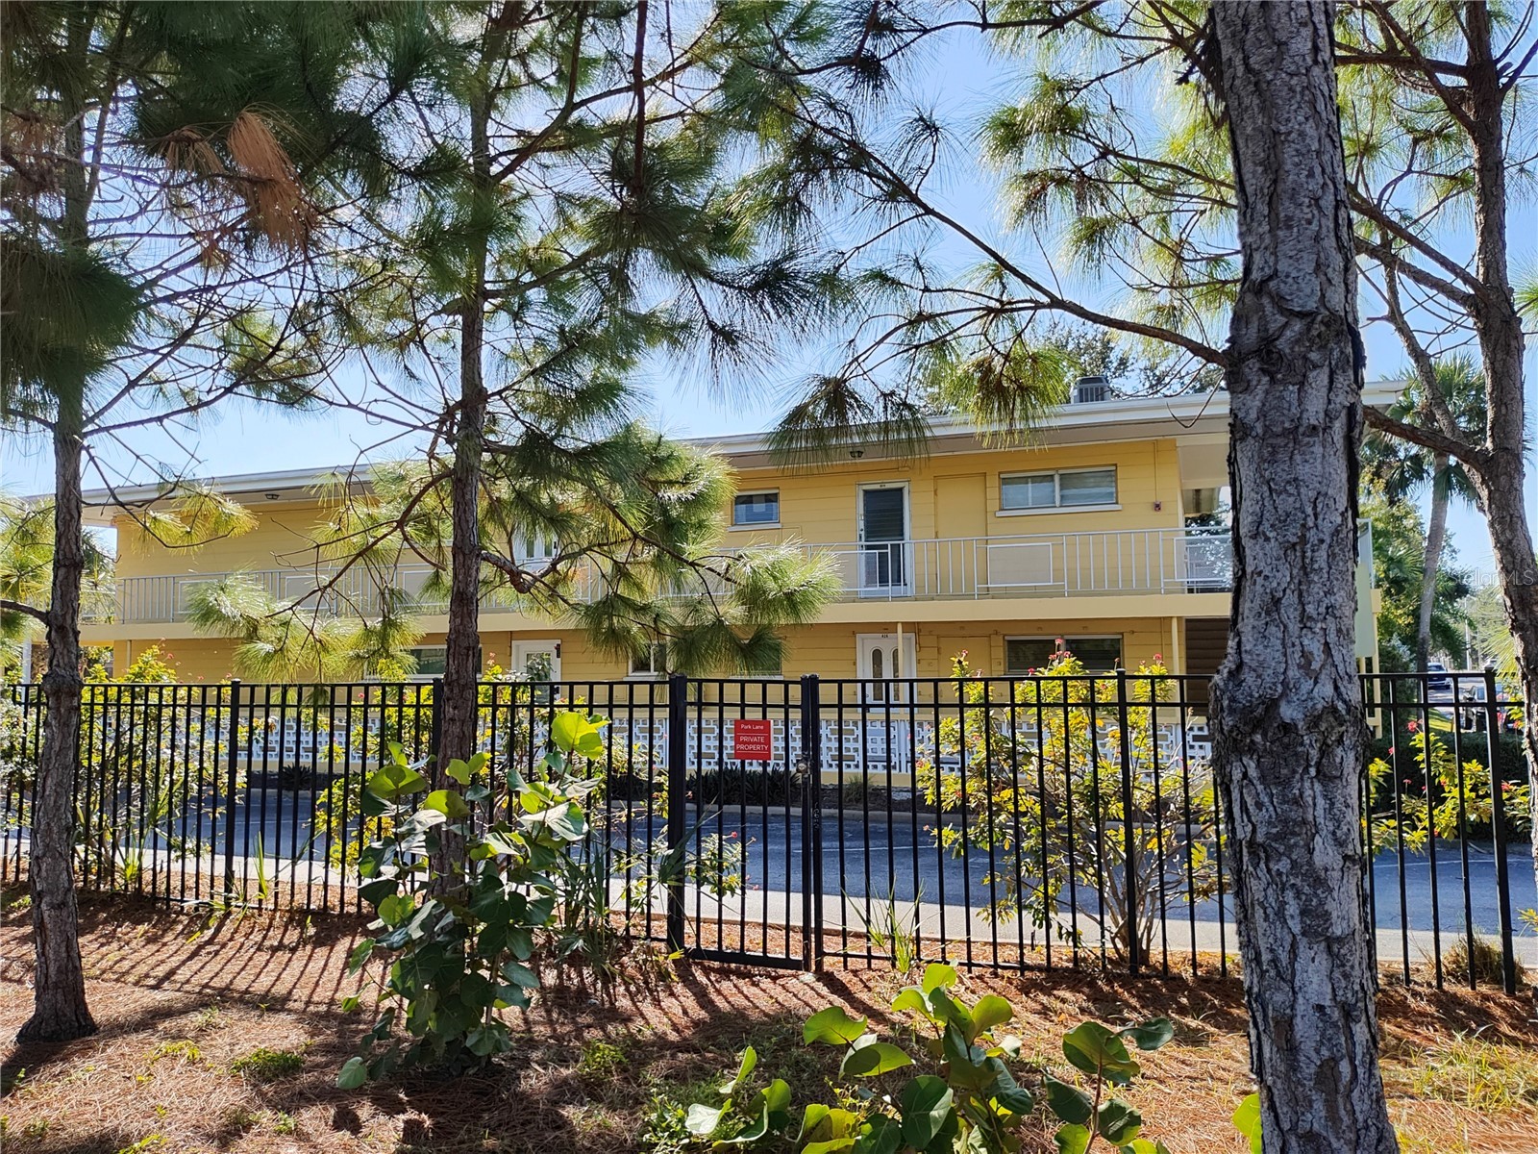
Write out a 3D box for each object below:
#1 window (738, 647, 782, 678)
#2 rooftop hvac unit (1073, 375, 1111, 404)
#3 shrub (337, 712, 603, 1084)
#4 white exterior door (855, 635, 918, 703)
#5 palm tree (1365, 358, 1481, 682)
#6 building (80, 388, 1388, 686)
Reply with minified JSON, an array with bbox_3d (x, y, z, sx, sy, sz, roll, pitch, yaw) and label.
[{"bbox_3d":[-0.185,1.497,20.354,0.930,0.680,0.120,-2,-4,20],"label":"window"},{"bbox_3d":[5.648,-3.066,19.429,0.700,0.900,0.700,-2,-4,20],"label":"rooftop hvac unit"},{"bbox_3d":[-1.272,1.359,4.750,1.020,1.420,0.920,0,-4,-15],"label":"shrub"},{"bbox_3d":[2.084,2.028,19.492,1.070,2.070,0.120,-2,-4,20],"label":"white exterior door"},{"bbox_3d":[18.012,-0.983,30.061,3.900,9.850,3.900,-2,-4,20],"label":"palm tree"},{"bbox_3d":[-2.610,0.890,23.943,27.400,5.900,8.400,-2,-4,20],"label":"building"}]

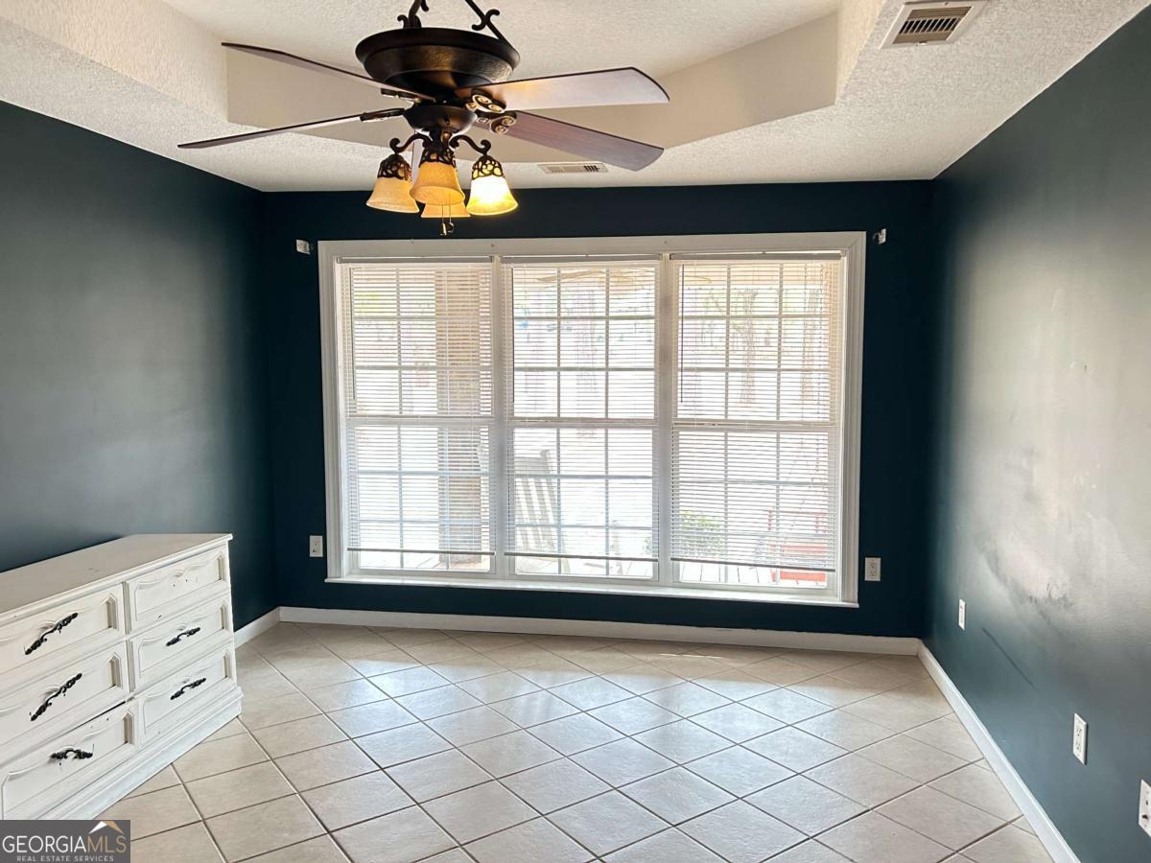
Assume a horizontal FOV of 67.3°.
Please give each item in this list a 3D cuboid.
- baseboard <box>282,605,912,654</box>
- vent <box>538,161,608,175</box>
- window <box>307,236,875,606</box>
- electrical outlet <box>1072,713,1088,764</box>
[{"bbox_3d":[0.018,1.095,4.783,3.561,0.092,0.017,1,5,9],"label":"baseboard"},{"bbox_3d":[-0.013,-1.255,4.119,0.305,0.020,0.205,1,5,9],"label":"vent"},{"bbox_3d":[0.029,-0.076,4.708,2.950,1.930,0.120,1,5,9],"label":"window"},{"bbox_3d":[1.472,0.898,2.522,0.010,0.122,0.079,1,5,9],"label":"electrical outlet"}]

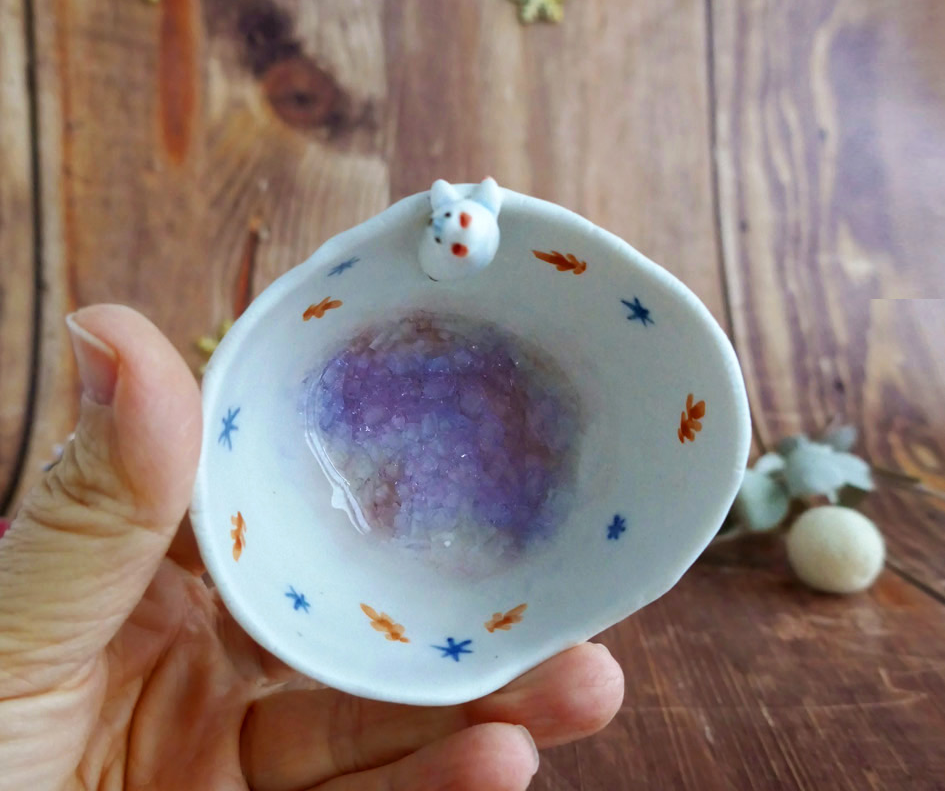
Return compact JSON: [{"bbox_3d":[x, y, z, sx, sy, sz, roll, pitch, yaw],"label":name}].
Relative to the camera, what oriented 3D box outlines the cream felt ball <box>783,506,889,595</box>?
[{"bbox_3d":[0.139,0.058,0.375,0.035,0.034,0.035,0,12,0],"label":"cream felt ball"}]

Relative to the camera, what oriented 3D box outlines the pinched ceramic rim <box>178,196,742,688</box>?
[{"bbox_3d":[-0.003,0.009,0.172,0.086,0.080,0.042,0,-3,-7],"label":"pinched ceramic rim"}]

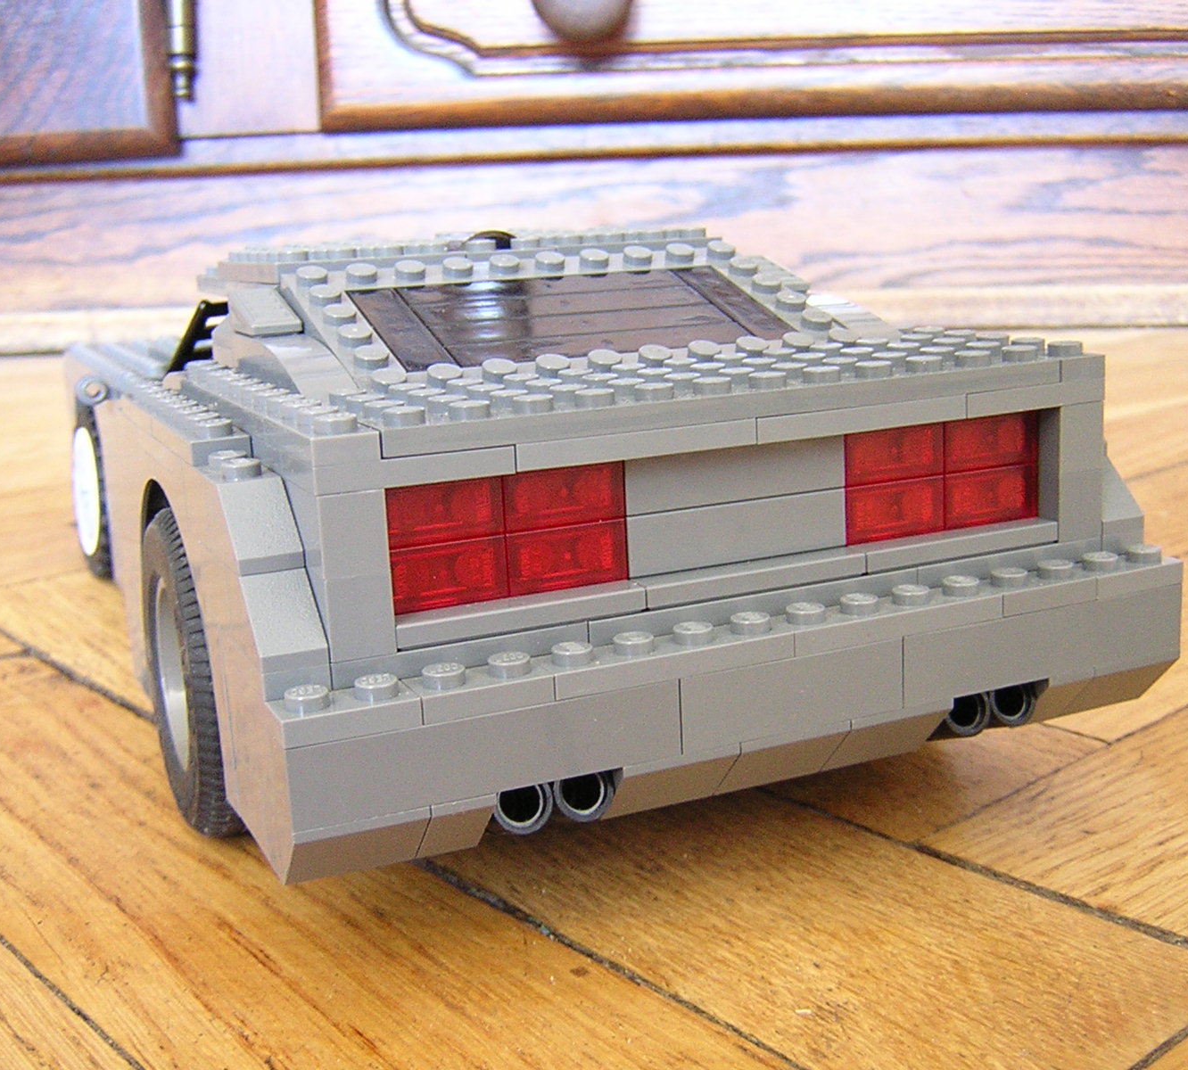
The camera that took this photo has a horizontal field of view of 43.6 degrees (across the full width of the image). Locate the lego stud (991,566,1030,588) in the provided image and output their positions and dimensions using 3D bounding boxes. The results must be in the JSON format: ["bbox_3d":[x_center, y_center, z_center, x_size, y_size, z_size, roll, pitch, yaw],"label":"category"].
[{"bbox_3d":[0.056,0.006,0.200,0.005,0.002,0.005,-3,12,1],"label":"lego stud"}]

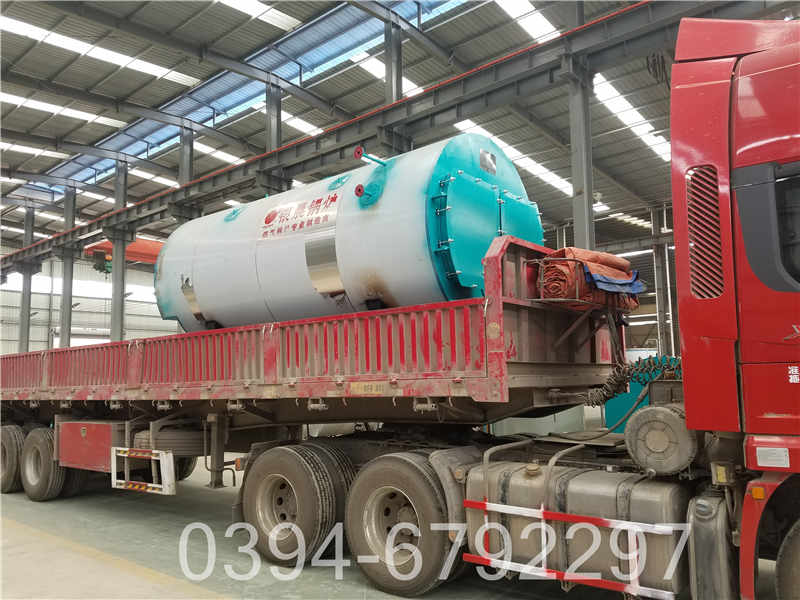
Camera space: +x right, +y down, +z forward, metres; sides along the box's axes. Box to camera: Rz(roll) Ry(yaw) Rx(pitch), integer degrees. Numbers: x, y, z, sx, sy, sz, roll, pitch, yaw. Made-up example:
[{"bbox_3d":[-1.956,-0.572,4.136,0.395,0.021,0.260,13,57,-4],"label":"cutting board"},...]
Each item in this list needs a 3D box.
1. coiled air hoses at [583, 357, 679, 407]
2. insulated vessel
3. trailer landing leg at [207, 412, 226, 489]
[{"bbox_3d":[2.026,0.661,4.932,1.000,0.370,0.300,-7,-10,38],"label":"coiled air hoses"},{"bbox_3d":[-0.788,-0.345,7.166,4.608,2.276,2.176,-7,-10,39],"label":"insulated vessel"},{"bbox_3d":[-2.238,1.824,7.330,0.200,0.880,0.200,-7,-10,38],"label":"trailer landing leg"}]

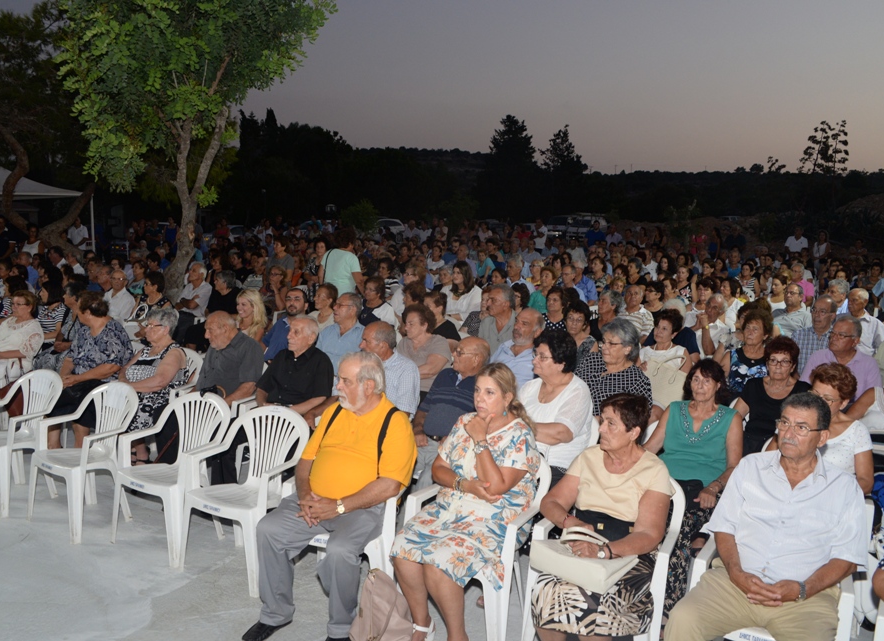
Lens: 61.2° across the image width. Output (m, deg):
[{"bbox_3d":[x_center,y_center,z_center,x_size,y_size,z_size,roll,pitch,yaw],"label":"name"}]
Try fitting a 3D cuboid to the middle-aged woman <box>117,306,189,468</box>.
[{"bbox_3d":[-2.086,0.499,5.367,0.500,1.160,0.700,7,13,36],"label":"middle-aged woman"}]

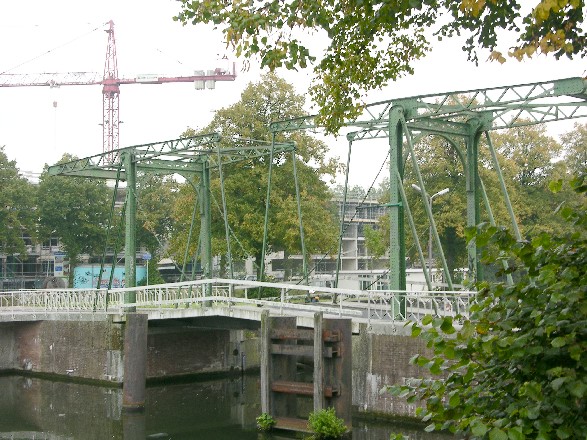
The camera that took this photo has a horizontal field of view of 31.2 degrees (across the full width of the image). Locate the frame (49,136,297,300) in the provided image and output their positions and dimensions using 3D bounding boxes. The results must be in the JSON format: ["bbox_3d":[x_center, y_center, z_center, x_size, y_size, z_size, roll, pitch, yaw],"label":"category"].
[{"bbox_3d":[-6.143,0.504,50.004,4.851,7.488,14.097,2,-4,-43],"label":"frame"}]

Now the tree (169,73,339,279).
[{"bbox_3d":[-2.506,-2.320,69.615,11.400,15.026,11.000,-1,-3,0],"label":"tree"}]

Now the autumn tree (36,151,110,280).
[{"bbox_3d":[-15.844,0.464,75.733,5.400,10.415,5.400,-1,-3,0],"label":"autumn tree"}]

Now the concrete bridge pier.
[{"bbox_3d":[-5.846,5.274,39.273,0.810,3.625,0.810,4,-4,-43],"label":"concrete bridge pier"}]

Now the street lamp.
[{"bbox_3d":[9.201,1.448,69.815,3.600,7.235,0.350,2,-4,-43],"label":"street lamp"}]

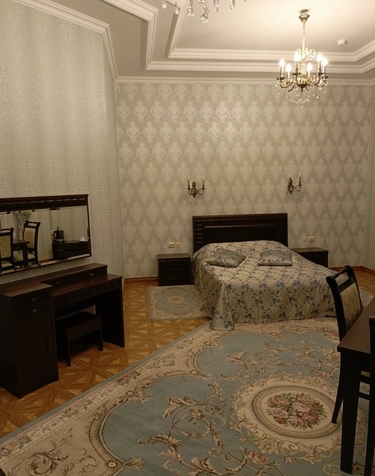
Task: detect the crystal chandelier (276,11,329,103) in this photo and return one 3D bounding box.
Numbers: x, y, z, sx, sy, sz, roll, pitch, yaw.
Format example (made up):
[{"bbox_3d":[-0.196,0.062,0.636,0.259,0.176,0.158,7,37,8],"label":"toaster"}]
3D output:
[{"bbox_3d":[1.280,-1.992,4.002,0.600,0.970,0.600,-2,9,-6],"label":"crystal chandelier"}]

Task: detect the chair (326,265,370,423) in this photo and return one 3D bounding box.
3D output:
[{"bbox_3d":[1.282,0.774,2.458,0.540,1.035,0.450,7,12,41],"label":"chair"}]

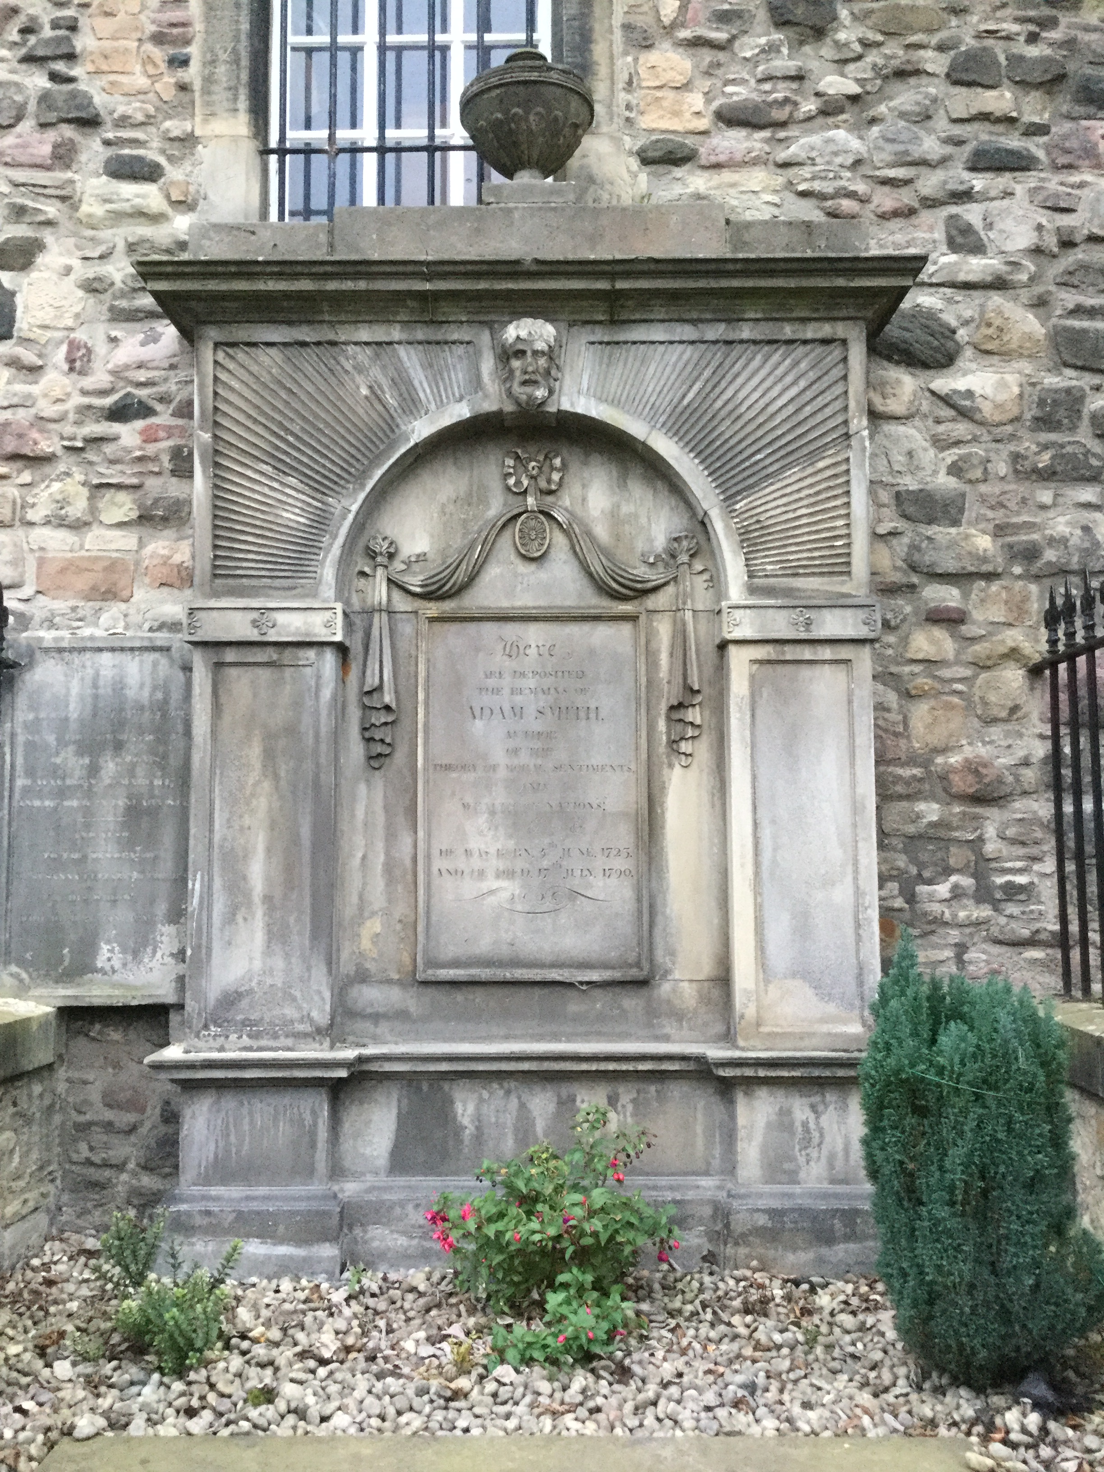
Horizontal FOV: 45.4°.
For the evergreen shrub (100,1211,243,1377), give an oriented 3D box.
[{"bbox_3d":[-1.094,1.557,3.761,0.360,0.319,0.433,0,-5,0],"label":"evergreen shrub"}]

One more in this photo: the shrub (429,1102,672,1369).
[{"bbox_3d":[0.002,1.411,3.871,0.711,0.608,0.639,0,-5,0],"label":"shrub"}]

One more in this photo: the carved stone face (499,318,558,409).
[{"bbox_3d":[-0.082,-1.299,4.582,0.206,0.314,0.170,0,-5,0],"label":"carved stone face"}]

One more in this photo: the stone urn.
[{"bbox_3d":[-0.094,-2.257,4.901,0.500,0.587,0.500,0,-5,0],"label":"stone urn"}]

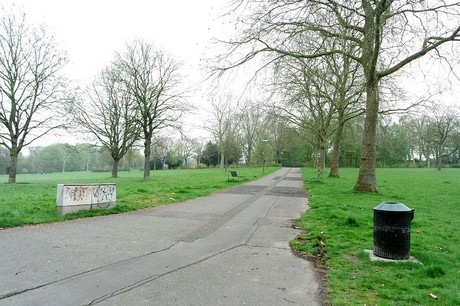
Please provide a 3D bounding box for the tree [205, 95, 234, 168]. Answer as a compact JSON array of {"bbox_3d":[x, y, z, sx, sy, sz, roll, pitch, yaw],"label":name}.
[{"bbox_3d":[-2.060,-4.210,60.000,5.870,14.490,5.580,0,-2,0],"label":"tree"}]

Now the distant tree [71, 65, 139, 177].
[{"bbox_3d":[-13.410,-3.450,33.000,7.540,12.170,7.160,0,-2,0],"label":"distant tree"}]

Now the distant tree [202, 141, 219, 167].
[{"bbox_3d":[-4.330,0.220,68.000,3.550,5.990,3.370,0,-2,0],"label":"distant tree"}]

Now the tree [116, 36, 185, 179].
[{"bbox_3d":[-7.430,-4.190,29.000,6.630,13.300,6.290,0,-2,0],"label":"tree"}]

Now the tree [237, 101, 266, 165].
[{"bbox_3d":[4.910,-4.570,70.000,6.850,14.850,6.510,0,-2,0],"label":"tree"}]

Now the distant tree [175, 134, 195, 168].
[{"bbox_3d":[-10.990,-0.360,74.000,4.830,8.210,4.590,0,-2,0],"label":"distant tree"}]

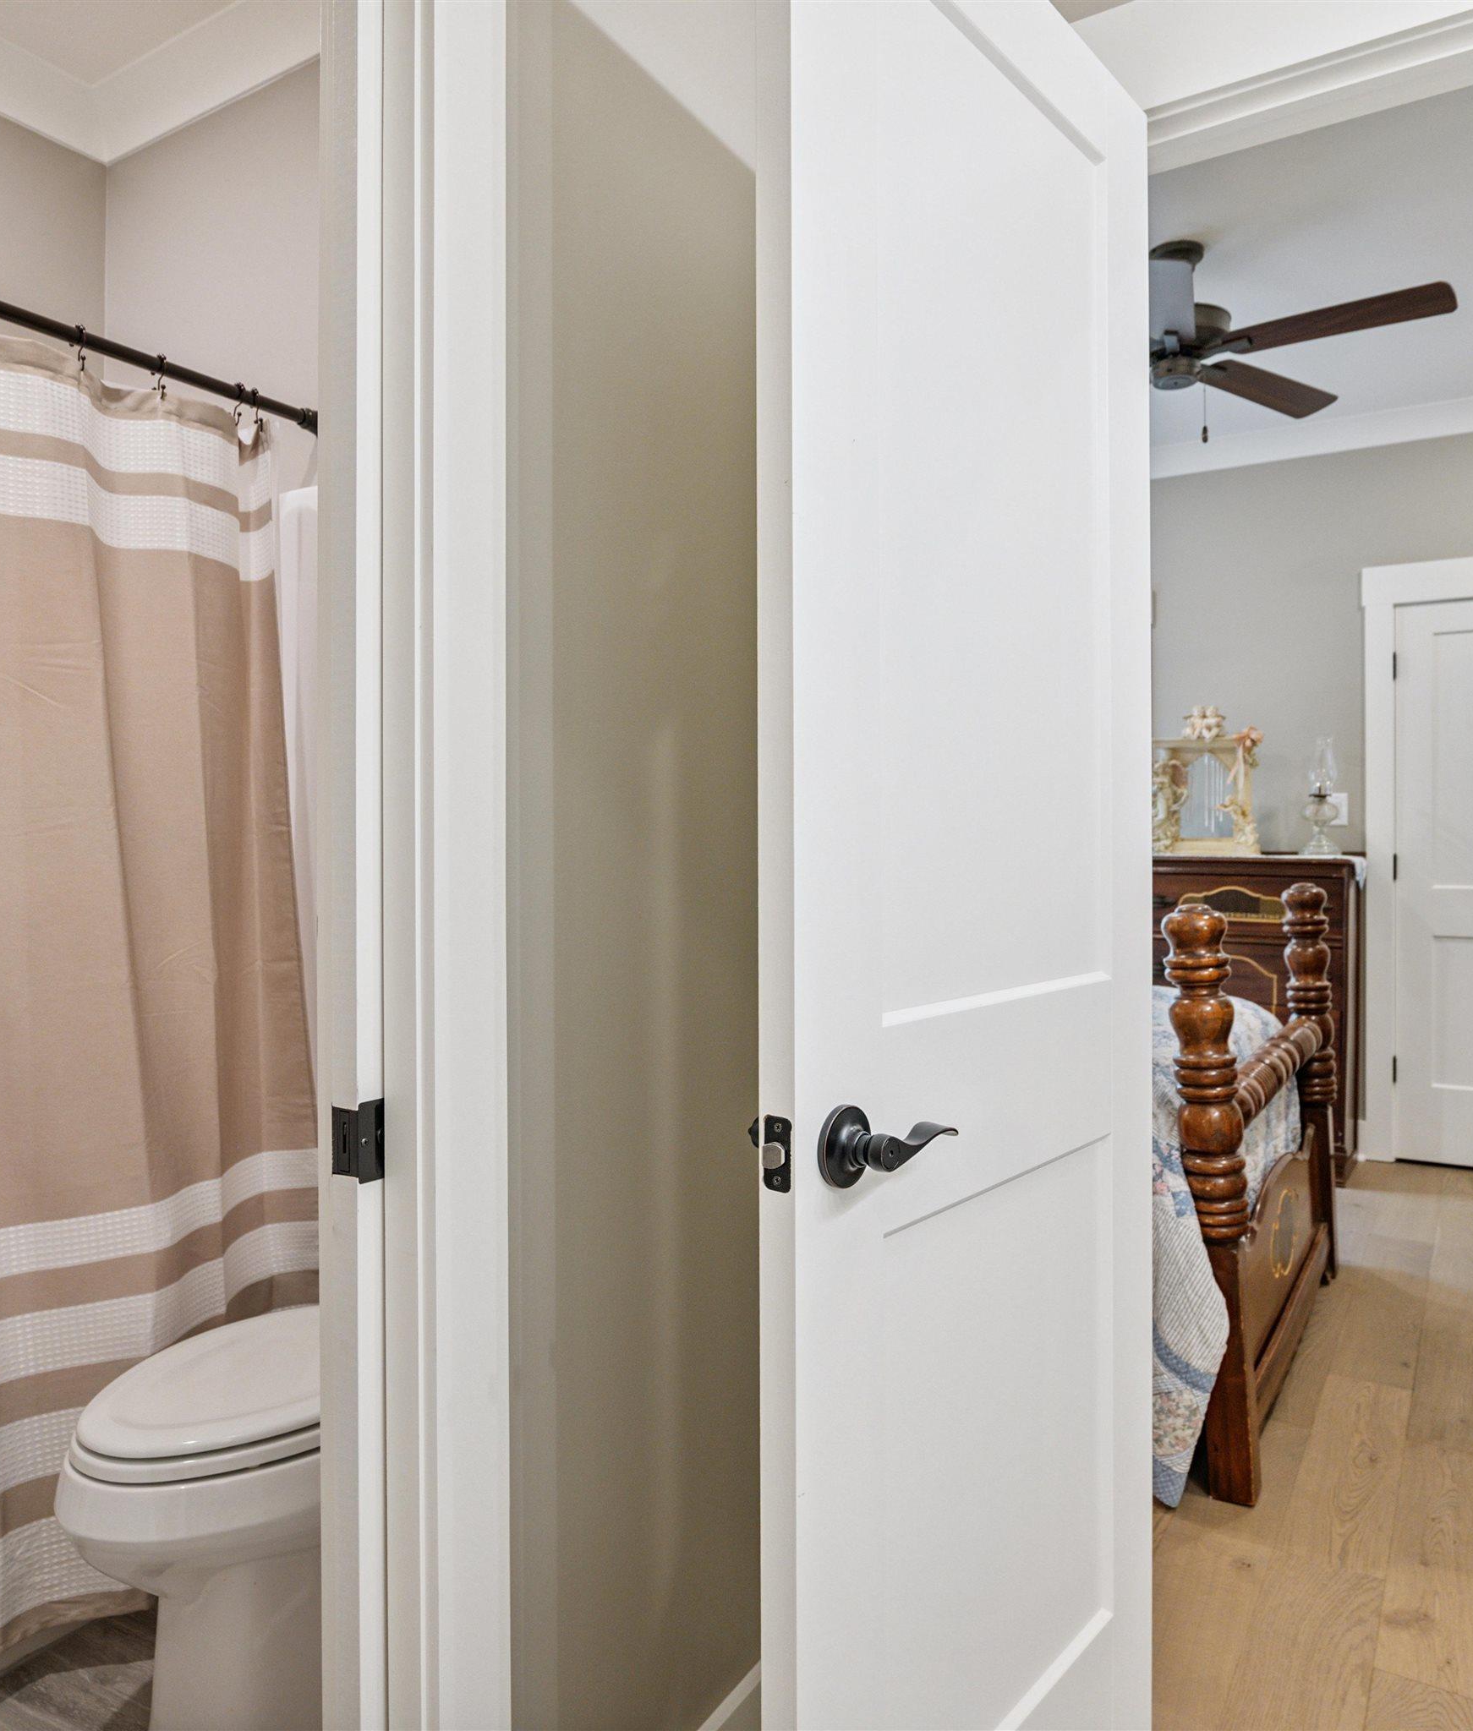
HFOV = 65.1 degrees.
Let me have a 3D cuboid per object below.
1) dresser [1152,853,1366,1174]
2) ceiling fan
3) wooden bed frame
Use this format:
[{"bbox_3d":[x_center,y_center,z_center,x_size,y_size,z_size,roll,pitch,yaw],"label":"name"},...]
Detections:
[{"bbox_3d":[1.850,0.520,4.310,0.820,1.130,0.480,0,1,29],"label":"dresser"},{"bbox_3d":[1.170,-1.440,3.070,1.270,0.370,1.270,0,1,28],"label":"ceiling fan"},{"bbox_3d":[0.385,0.550,3.100,2.080,1.130,1.400,1,1,32],"label":"wooden bed frame"}]

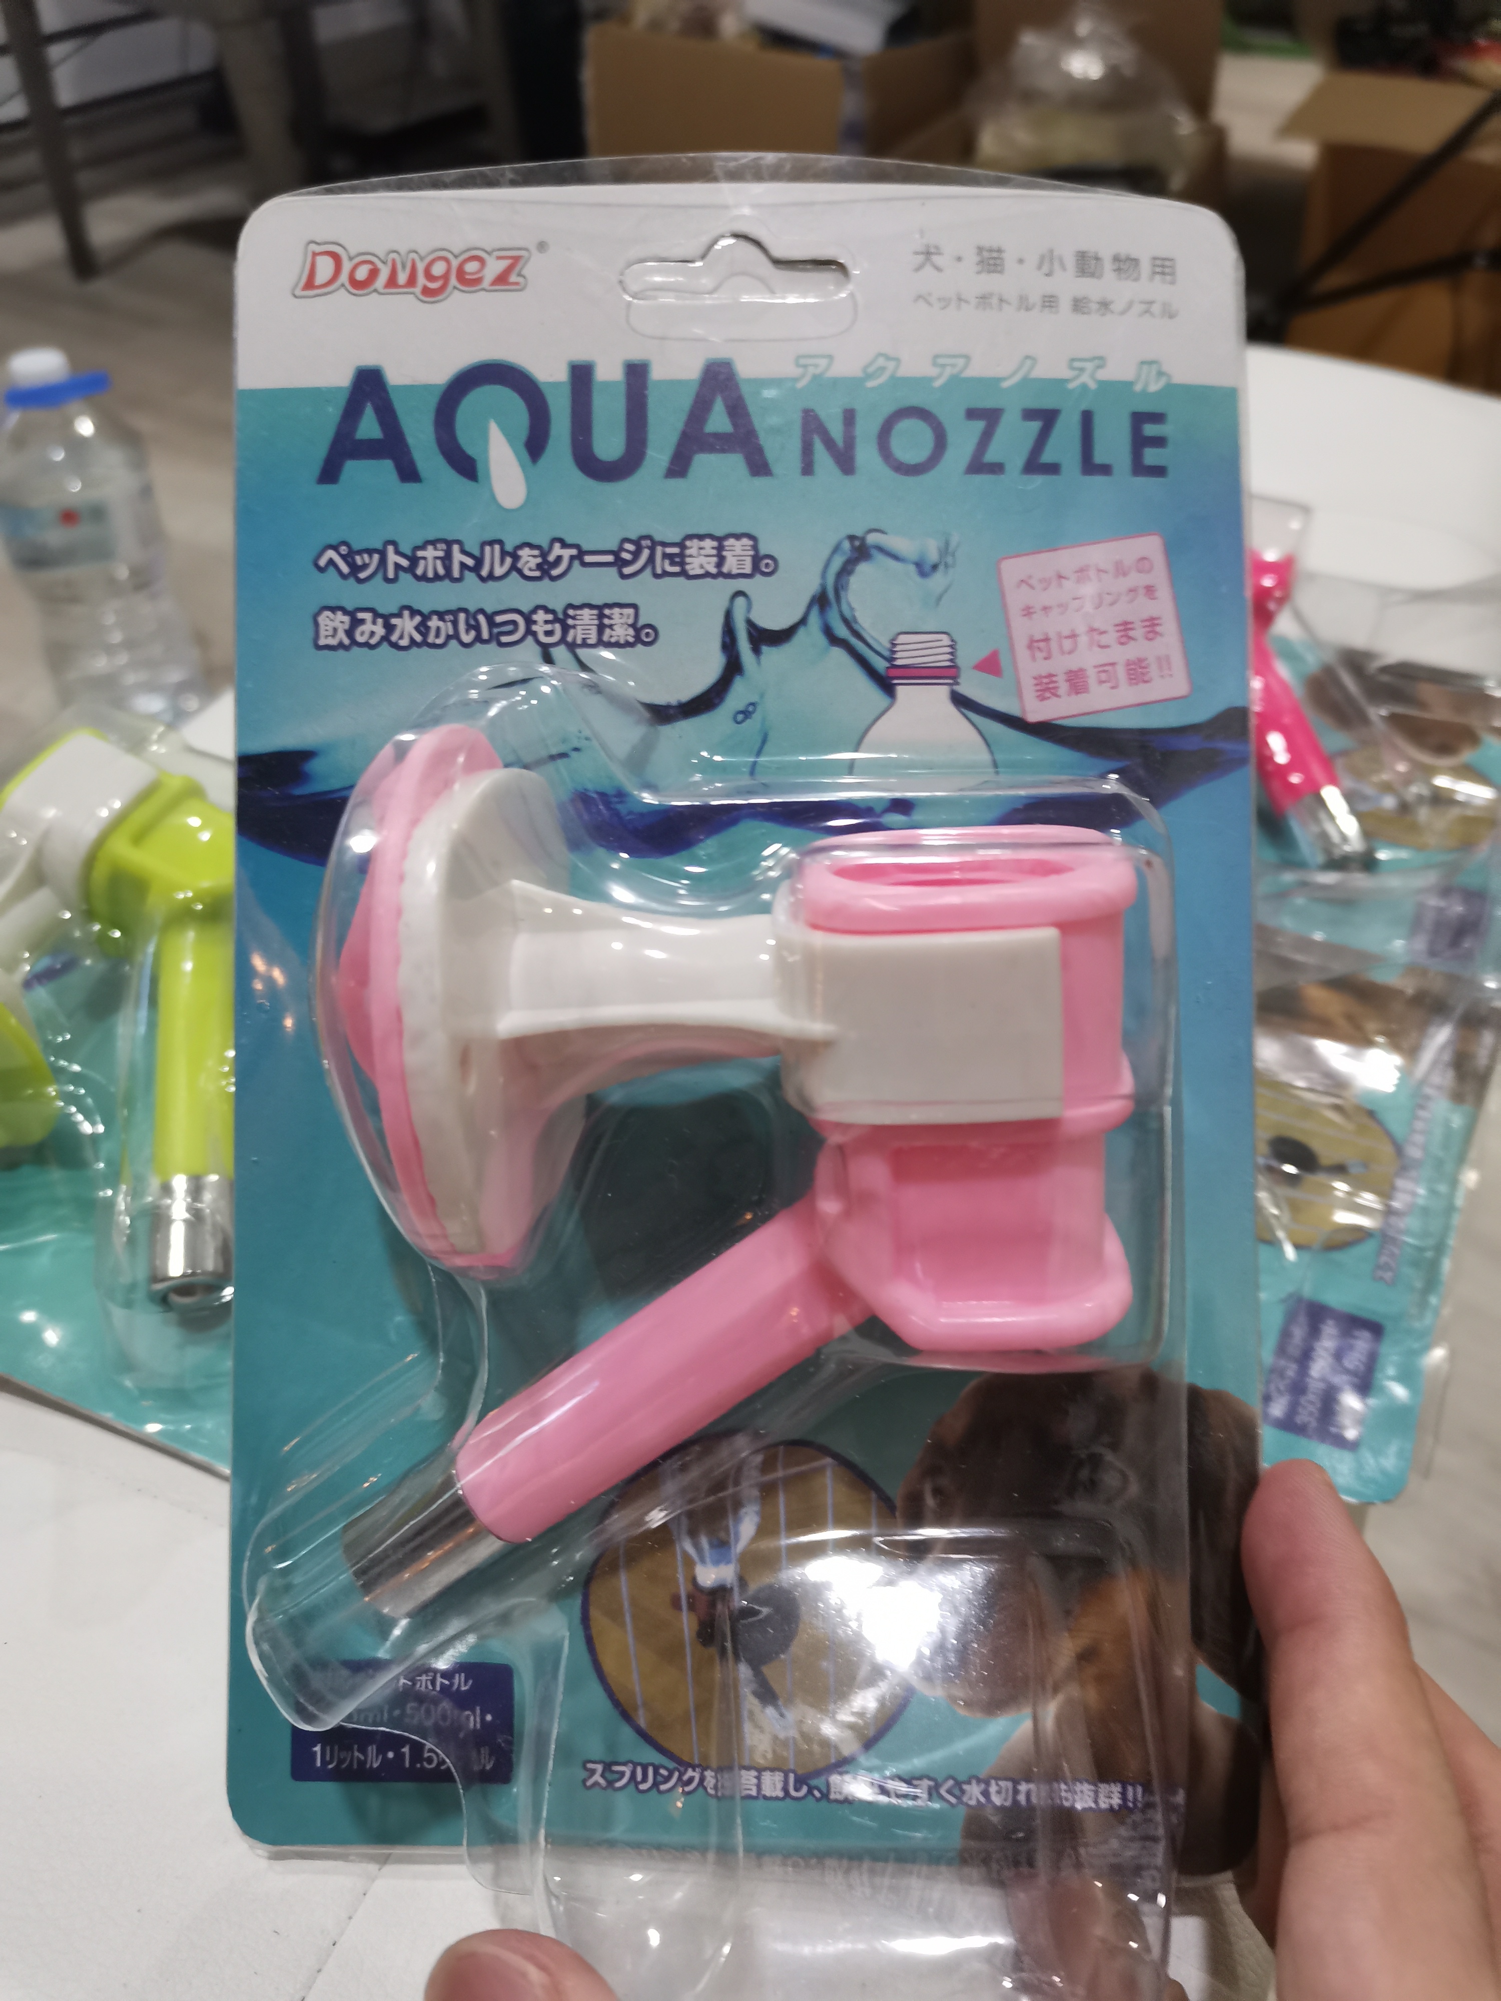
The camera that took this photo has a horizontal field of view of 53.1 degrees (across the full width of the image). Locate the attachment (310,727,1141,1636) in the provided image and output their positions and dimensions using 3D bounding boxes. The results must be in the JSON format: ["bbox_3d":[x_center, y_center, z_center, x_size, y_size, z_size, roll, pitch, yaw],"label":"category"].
[{"bbox_3d":[-0.002,0.021,0.175,0.093,0.105,0.061,-1,10,3],"label":"attachment"}]

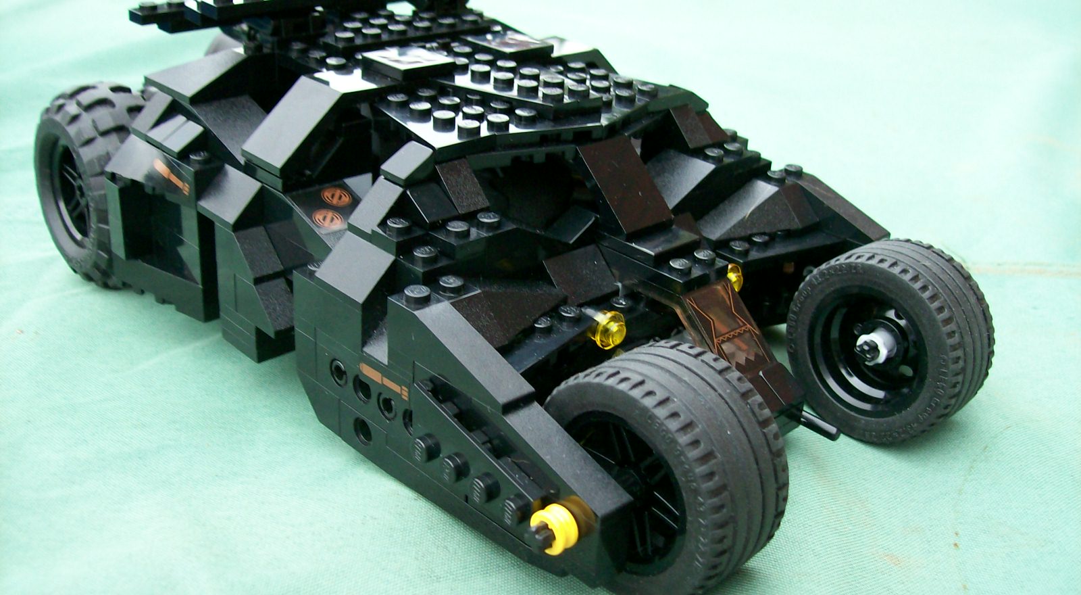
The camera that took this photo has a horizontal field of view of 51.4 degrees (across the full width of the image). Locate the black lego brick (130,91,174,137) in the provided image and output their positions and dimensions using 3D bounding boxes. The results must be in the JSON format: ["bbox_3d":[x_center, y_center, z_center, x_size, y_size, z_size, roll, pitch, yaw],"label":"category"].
[{"bbox_3d":[-0.094,-0.046,0.284,0.016,0.010,0.008,-20,35,-41],"label":"black lego brick"}]

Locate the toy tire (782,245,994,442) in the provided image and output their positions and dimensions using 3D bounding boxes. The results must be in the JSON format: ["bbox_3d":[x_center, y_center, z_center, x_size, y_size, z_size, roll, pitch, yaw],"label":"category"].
[{"bbox_3d":[0.080,0.010,0.258,0.022,0.043,0.043,-20,35,-41],"label":"toy tire"}]

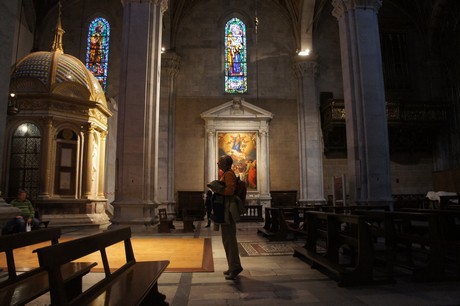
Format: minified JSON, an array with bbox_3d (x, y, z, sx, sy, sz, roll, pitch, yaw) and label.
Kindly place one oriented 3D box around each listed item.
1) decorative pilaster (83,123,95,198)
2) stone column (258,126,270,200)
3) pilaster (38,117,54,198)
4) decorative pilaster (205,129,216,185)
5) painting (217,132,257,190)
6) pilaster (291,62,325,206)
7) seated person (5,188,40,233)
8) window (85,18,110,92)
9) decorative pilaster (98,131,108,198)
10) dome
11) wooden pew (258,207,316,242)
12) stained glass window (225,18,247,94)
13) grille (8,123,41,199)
[{"bbox_3d":[-5.830,0.315,14.281,0.390,3.112,0.390,0,-8,-4],"label":"decorative pilaster"},{"bbox_3d":[2.078,0.552,20.623,0.620,4.302,0.600,0,-8,-4],"label":"stone column"},{"bbox_3d":[-6.969,0.166,13.126,0.390,3.112,0.390,0,-8,-4],"label":"pilaster"},{"bbox_3d":[-1.094,0.577,20.390,0.620,4.193,0.600,0,-8,-4],"label":"decorative pilaster"},{"bbox_3d":[0.418,0.490,21.085,2.419,3.600,0.100,0,-8,-4],"label":"painting"},{"bbox_3d":[4.777,-1.338,21.157,1.650,9.073,0.850,0,-8,-4],"label":"pilaster"},{"bbox_3d":[-5.169,1.530,8.534,0.680,1.280,0.680,3,-9,-21],"label":"seated person"},{"bbox_3d":[-8.223,-6.058,21.508,1.362,5.076,0.200,0,-8,-4],"label":"window"},{"bbox_3d":[-5.314,0.463,14.459,0.280,2.867,0.280,0,-8,-4],"label":"decorative pilaster"},{"bbox_3d":[-7.131,-2.917,14.142,3.670,2.450,3.670,0,-8,-4],"label":"dome"},{"bbox_3d":[1.490,2.140,10.660,0.930,0.870,2.301,0,-8,-4],"label":"wooden pew"},{"bbox_3d":[0.394,-6.268,22.161,1.433,5.121,0.200,0,-8,-4],"label":"stained glass window"},{"bbox_3d":[-7.095,0.240,11.974,0.993,2.658,0.080,0,-8,-2],"label":"grille"}]

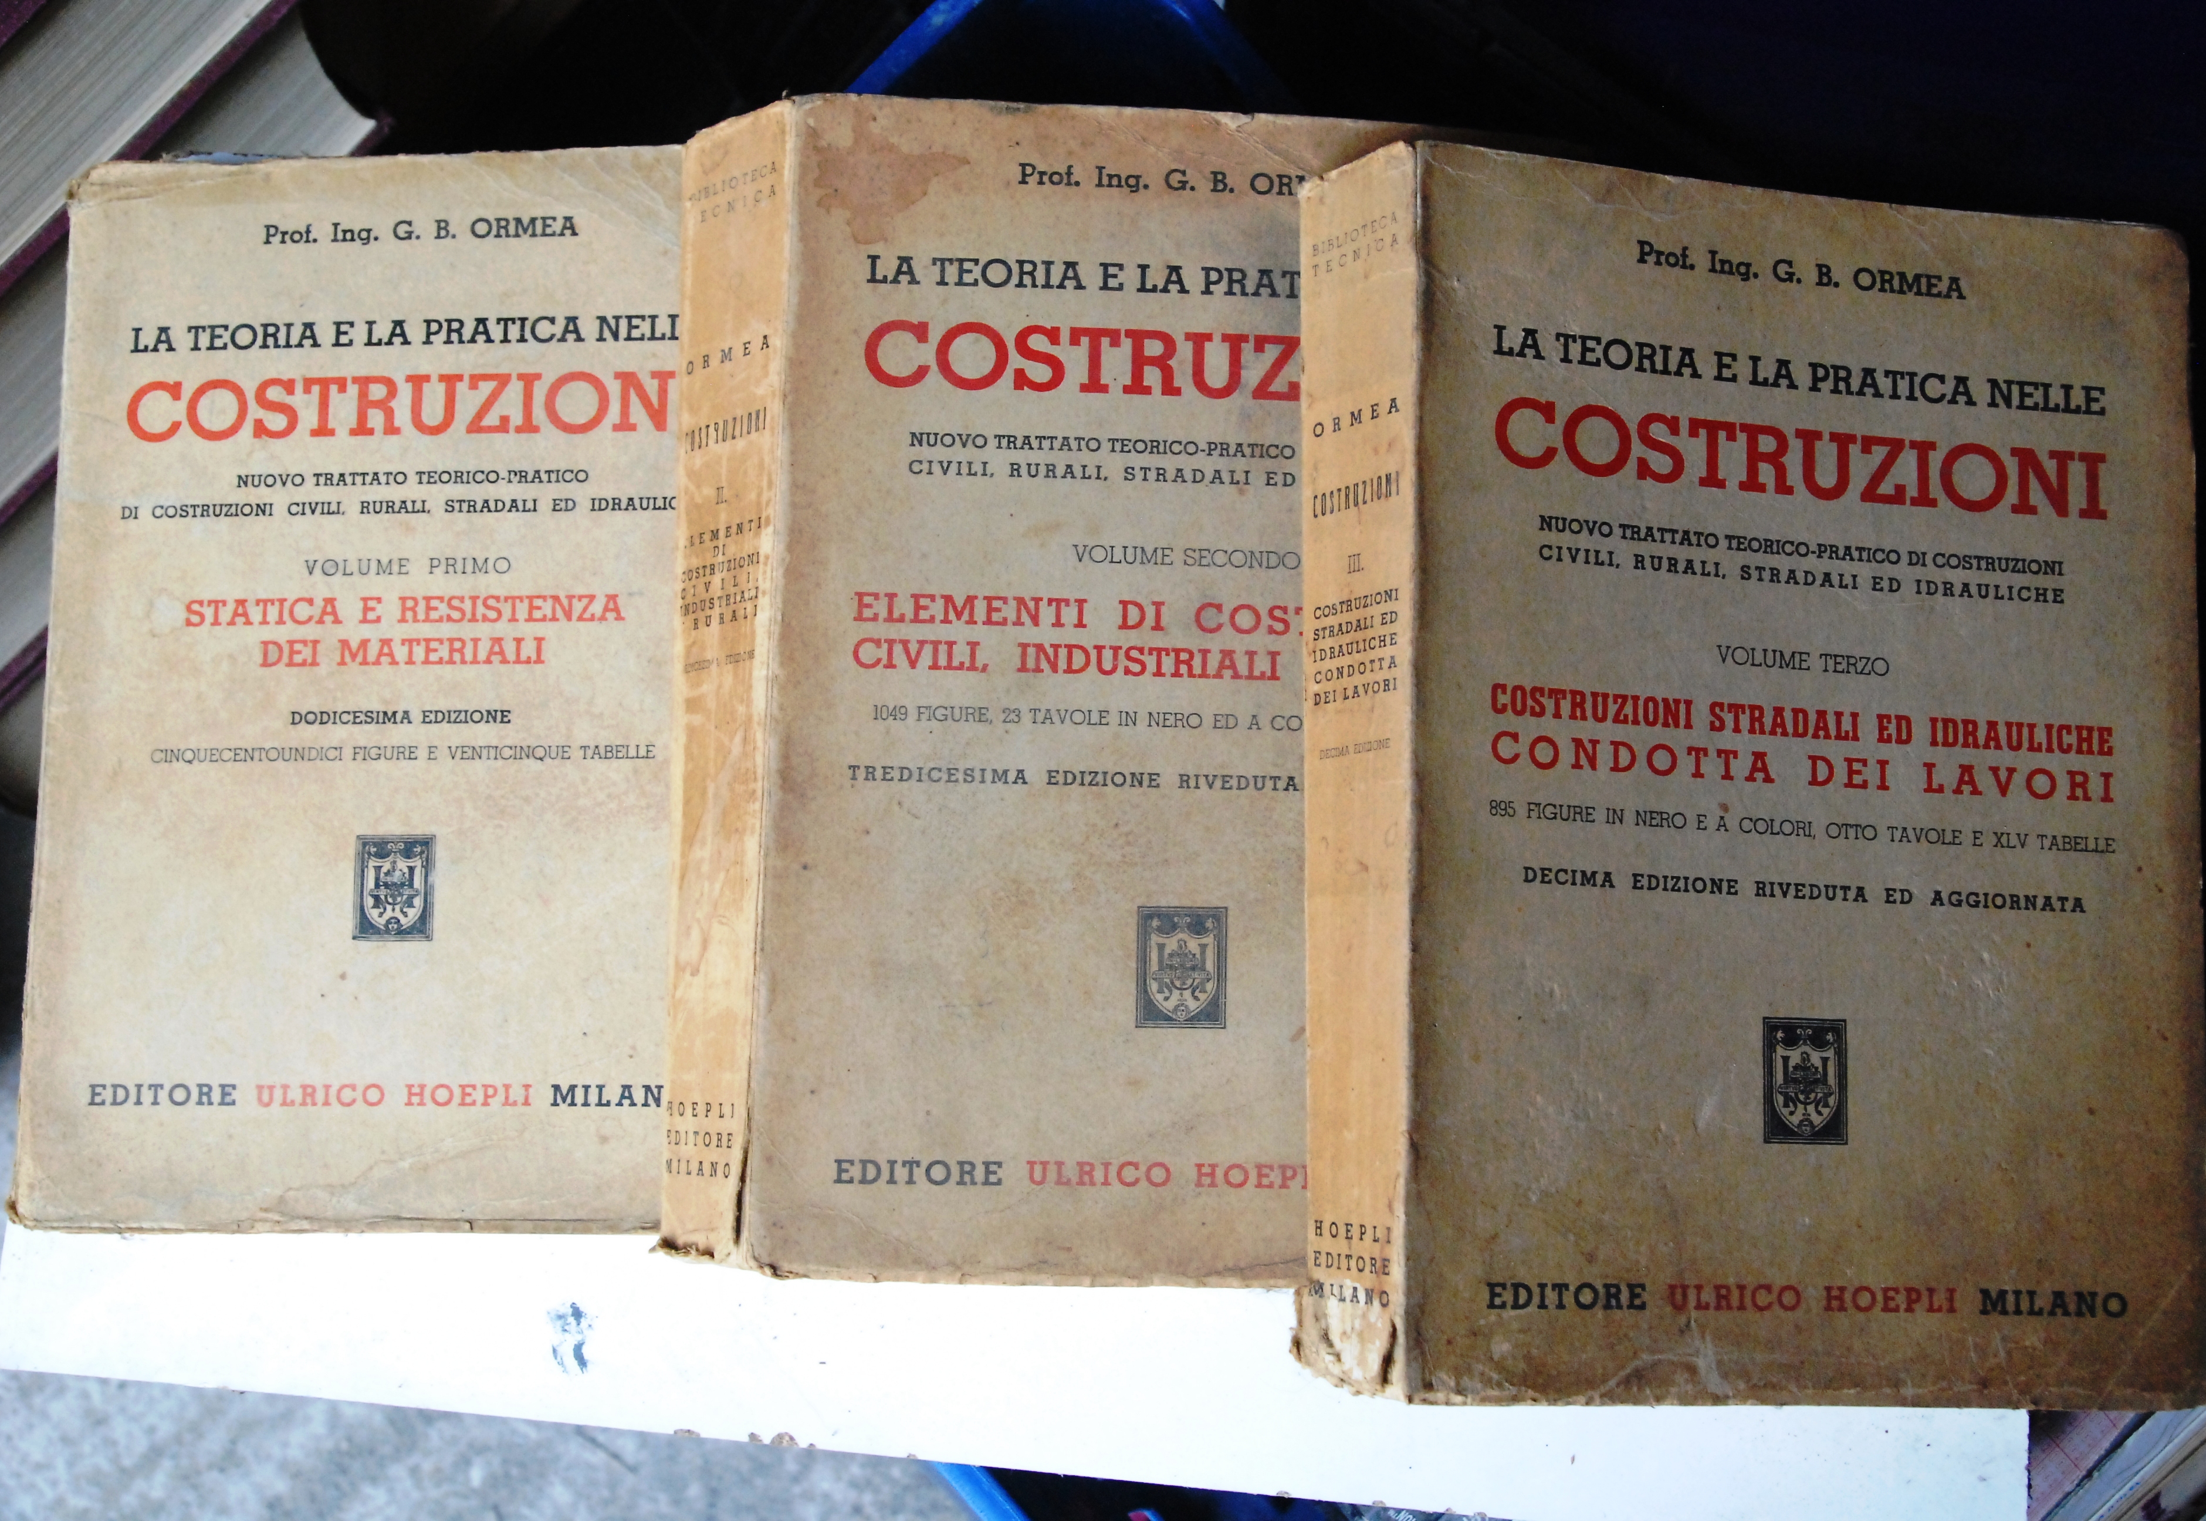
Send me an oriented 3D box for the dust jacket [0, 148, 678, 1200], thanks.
[{"bbox_3d":[-0.158,-0.018,0.584,0.179,0.033,0.248,-1,83,4],"label":"dust jacket"}]

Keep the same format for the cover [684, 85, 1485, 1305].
[{"bbox_3d":[0.011,-0.014,0.536,0.195,0.042,0.248,2,82,-3],"label":"cover"}]

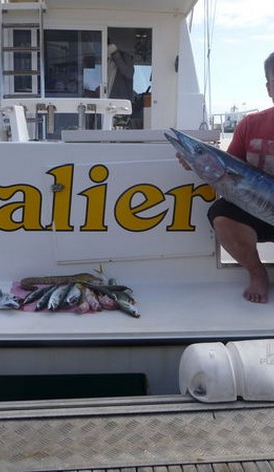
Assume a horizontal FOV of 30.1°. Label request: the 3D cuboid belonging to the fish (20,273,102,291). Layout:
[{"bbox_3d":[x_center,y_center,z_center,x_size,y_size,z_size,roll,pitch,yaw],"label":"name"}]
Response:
[{"bbox_3d":[-0.358,0.209,2.418,0.385,0.085,0.110,-1,14,-8],"label":"fish"}]

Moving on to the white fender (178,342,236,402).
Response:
[{"bbox_3d":[0.240,0.466,1.806,0.195,0.190,0.190,0,14,-4],"label":"white fender"}]

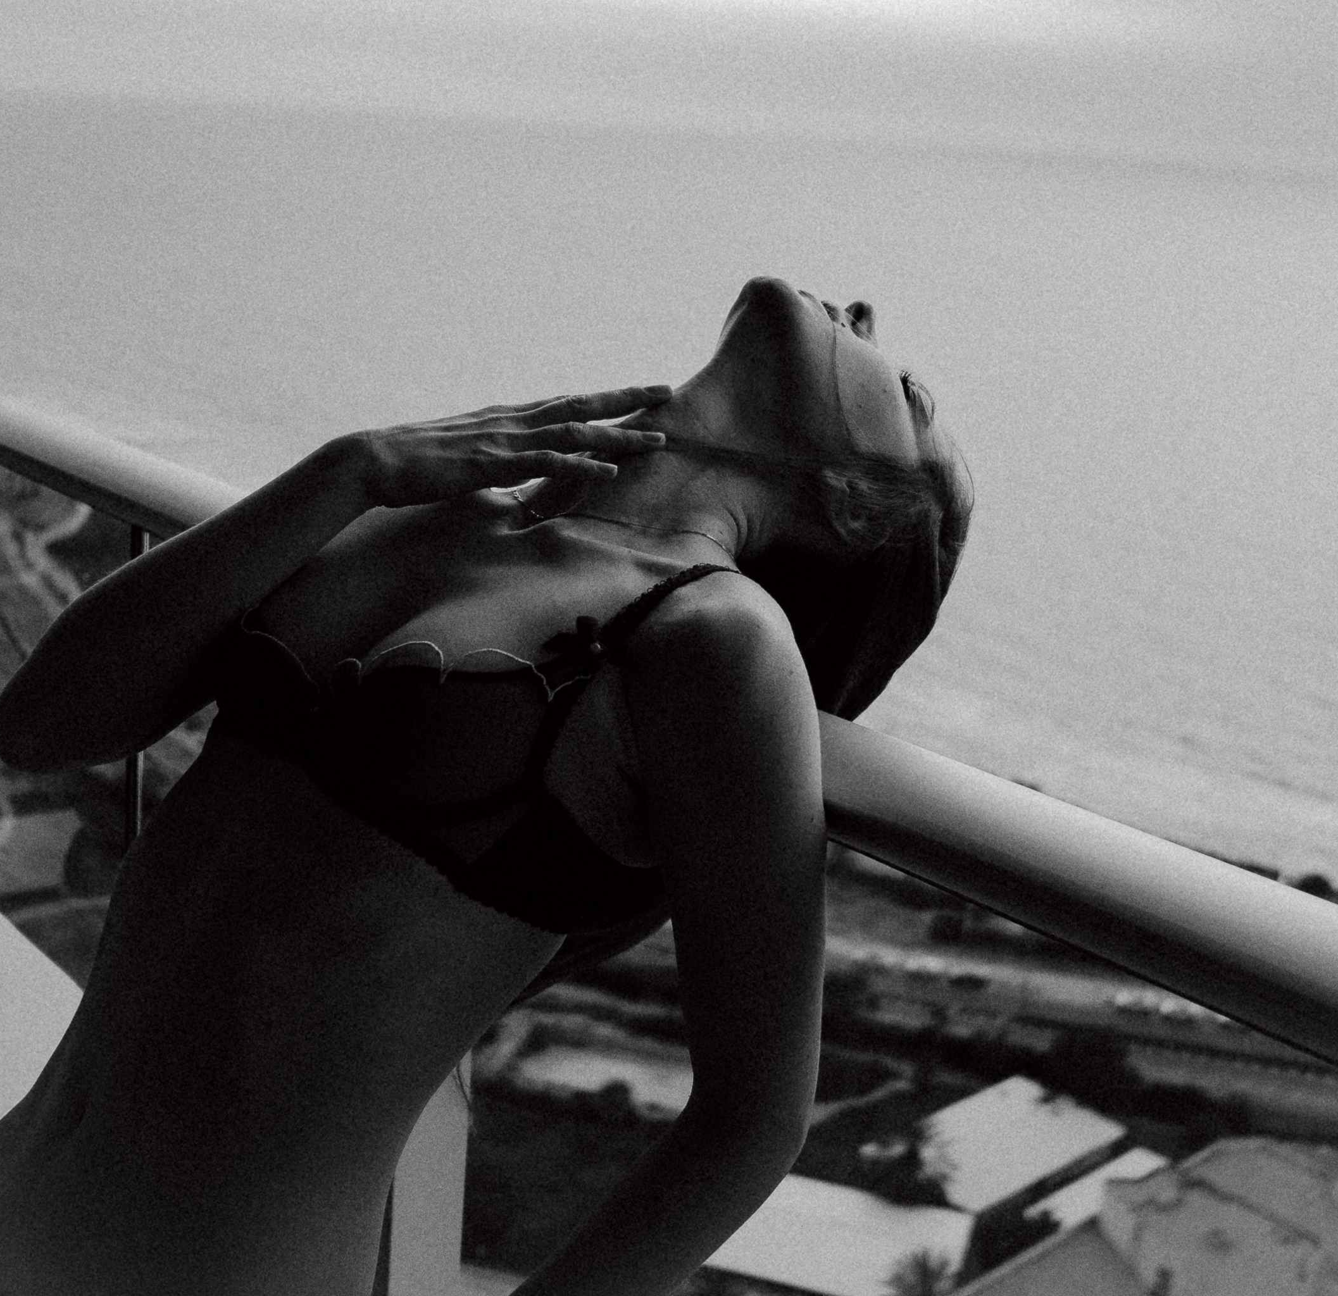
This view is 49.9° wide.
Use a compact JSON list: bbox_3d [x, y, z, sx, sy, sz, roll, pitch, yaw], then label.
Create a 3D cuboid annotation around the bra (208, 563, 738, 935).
[{"bbox_3d":[-0.105,0.030,0.870,0.290,0.215,0.260,19,69,35],"label":"bra"}]

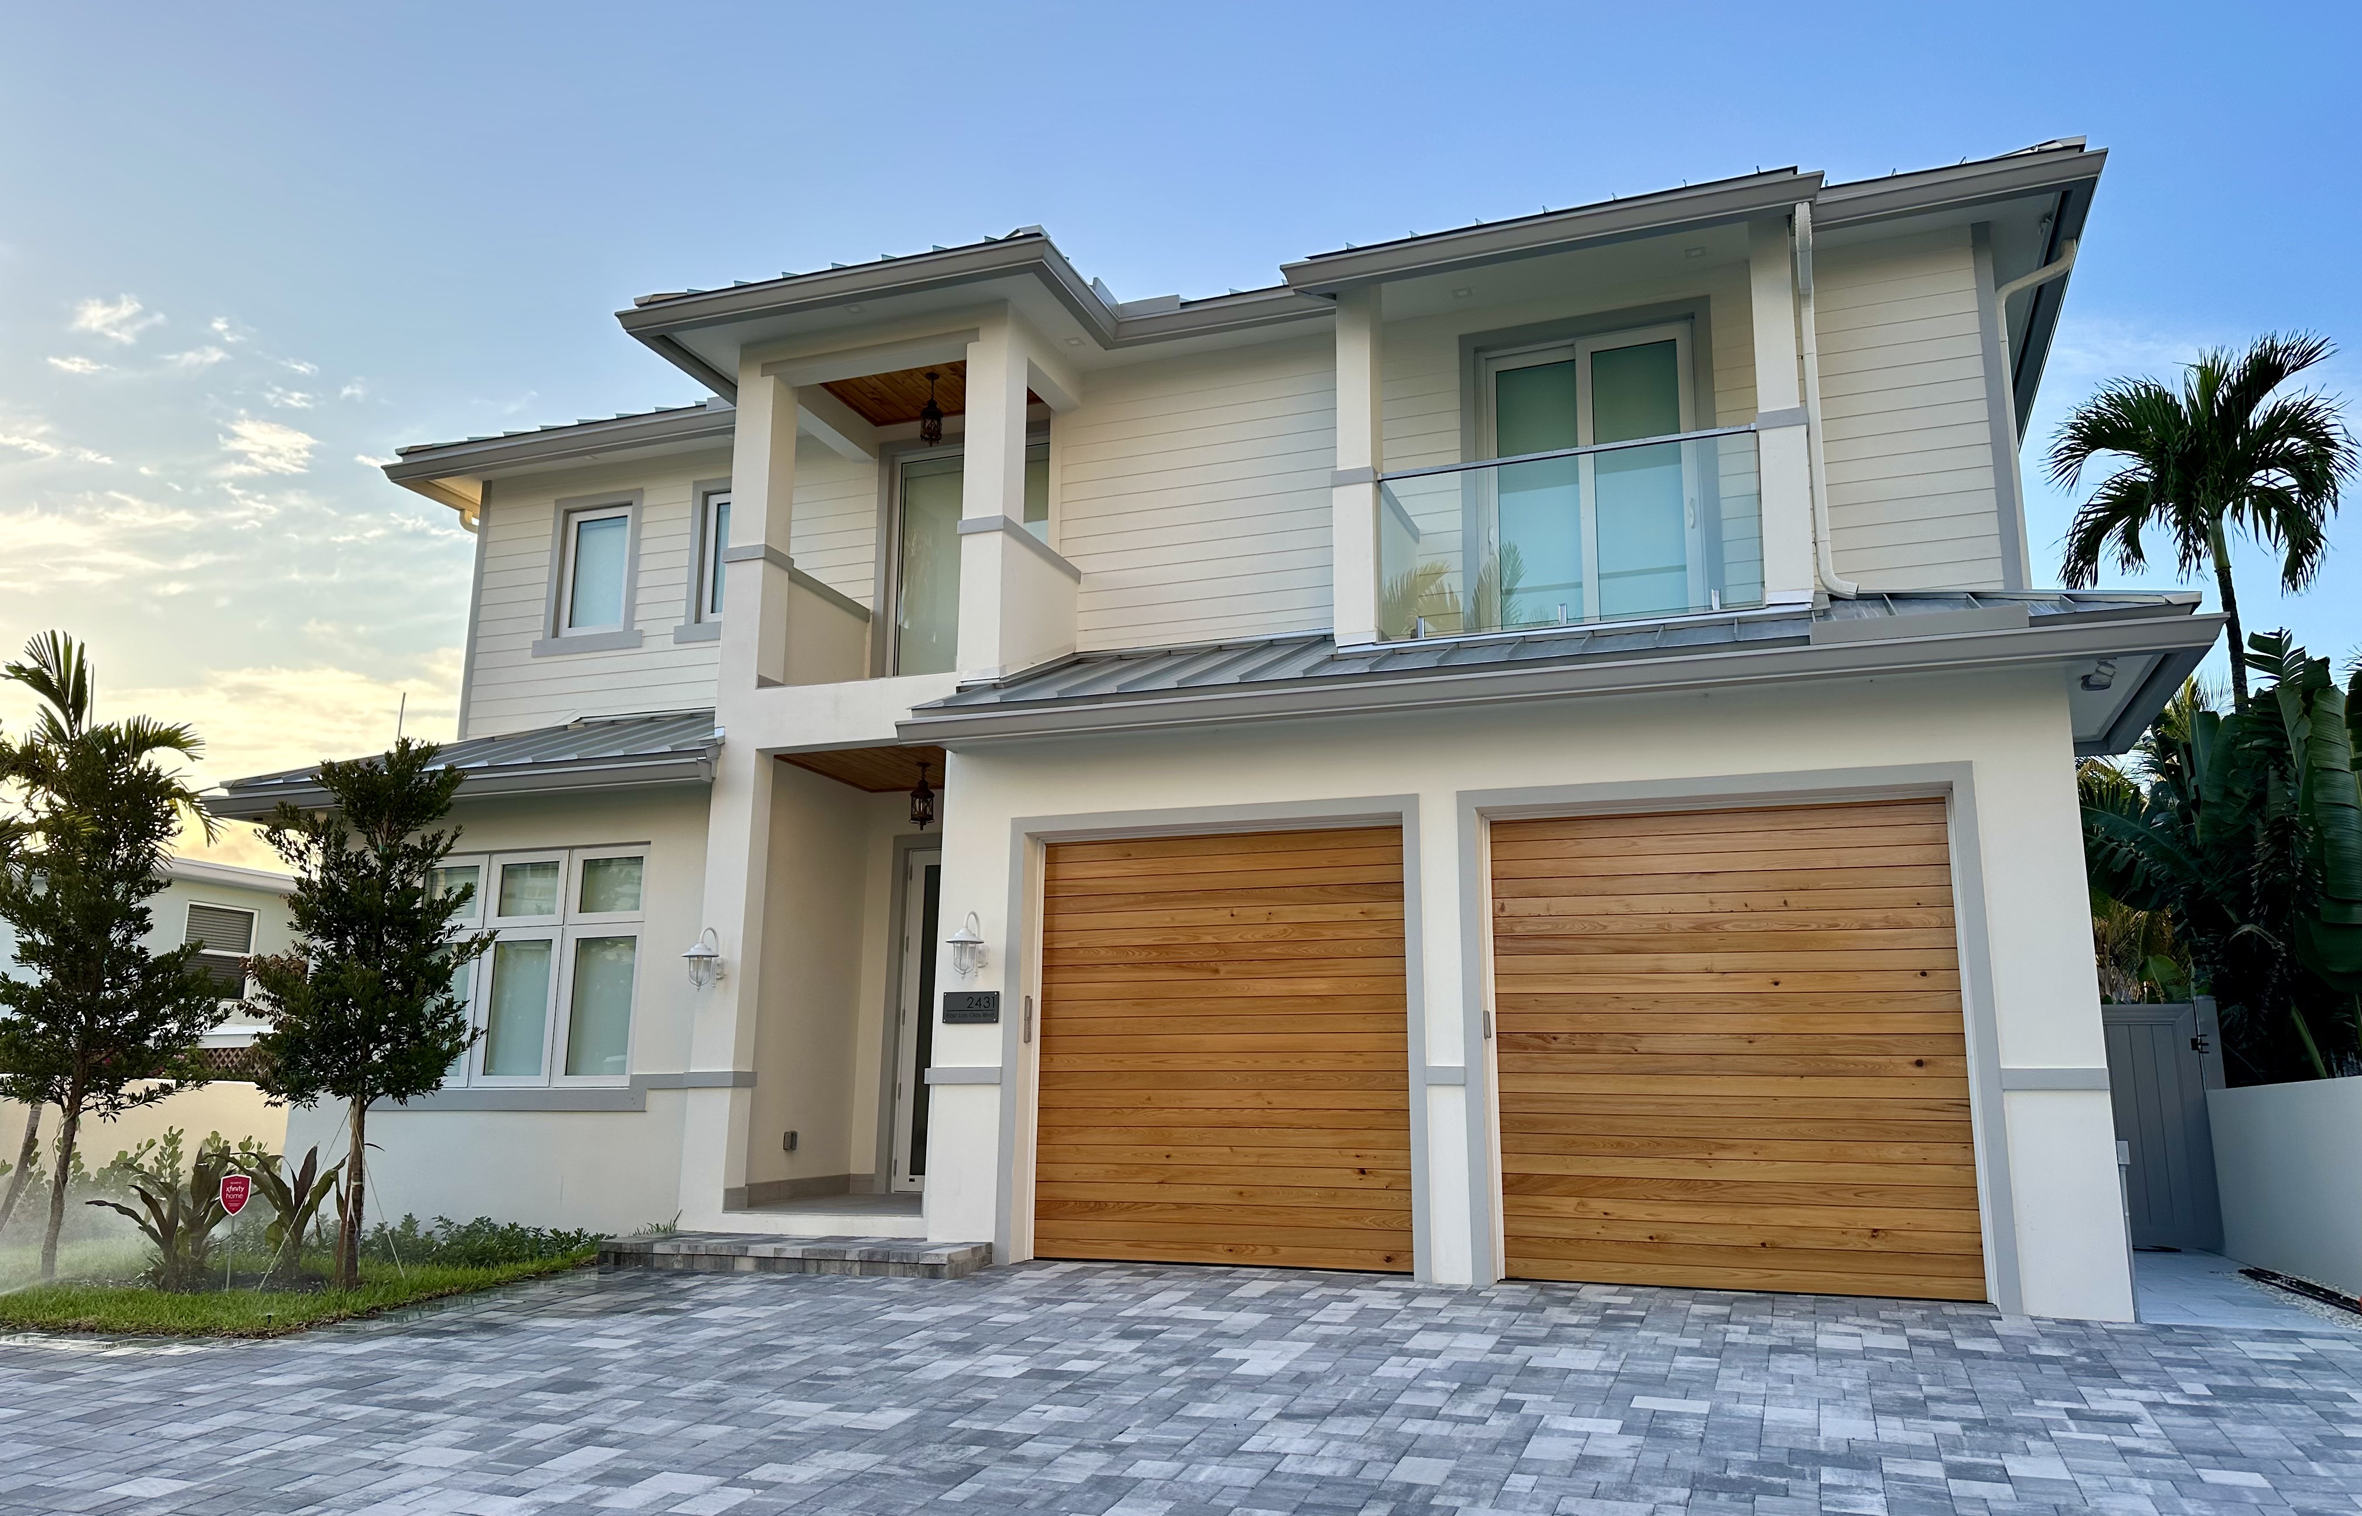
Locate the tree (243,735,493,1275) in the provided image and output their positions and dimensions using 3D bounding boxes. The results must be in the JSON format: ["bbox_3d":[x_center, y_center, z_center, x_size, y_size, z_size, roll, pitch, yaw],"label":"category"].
[{"bbox_3d":[-4.883,1.471,9.837,1.326,3.223,1.326,-4,-13,21],"label":"tree"}]

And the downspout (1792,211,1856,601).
[{"bbox_3d":[3.751,-2.071,9.535,0.200,2.309,0.532,-4,-13,21],"label":"downspout"}]

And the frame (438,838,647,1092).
[{"bbox_3d":[-5.089,1.619,12.657,2.261,1.807,0.114,-4,-13,21],"label":"frame"}]

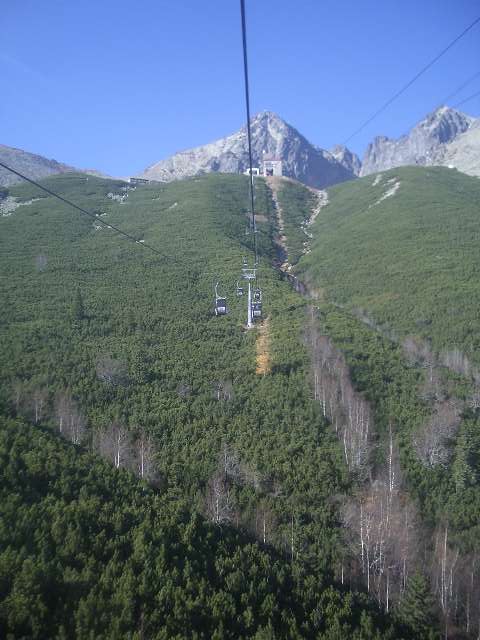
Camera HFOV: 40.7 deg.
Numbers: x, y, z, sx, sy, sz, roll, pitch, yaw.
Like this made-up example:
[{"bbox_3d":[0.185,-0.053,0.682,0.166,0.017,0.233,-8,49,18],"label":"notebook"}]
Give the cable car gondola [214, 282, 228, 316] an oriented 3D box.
[{"bbox_3d":[-2.300,-2.570,81.000,1.590,4.260,1.800,0,-3,2],"label":"cable car gondola"}]

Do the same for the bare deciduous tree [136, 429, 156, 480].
[{"bbox_3d":[-15.170,21.820,105.000,3.250,8.440,3.150,0,-3,0],"label":"bare deciduous tree"}]

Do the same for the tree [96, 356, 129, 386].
[{"bbox_3d":[-29.160,11.780,148.000,7.320,6.860,7.100,0,-3,0],"label":"tree"}]

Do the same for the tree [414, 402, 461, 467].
[{"bbox_3d":[32.960,19.190,108.000,7.680,10.850,7.450,0,-3,0],"label":"tree"}]

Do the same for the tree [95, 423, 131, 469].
[{"bbox_3d":[-21.110,21.110,108.000,5.670,8.010,5.500,0,-3,0],"label":"tree"}]

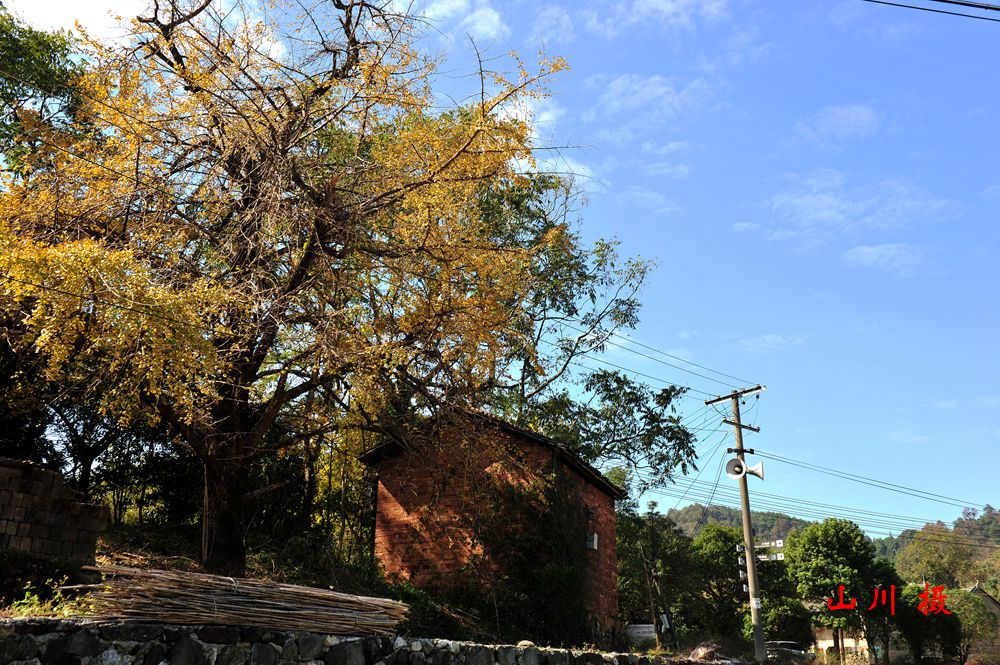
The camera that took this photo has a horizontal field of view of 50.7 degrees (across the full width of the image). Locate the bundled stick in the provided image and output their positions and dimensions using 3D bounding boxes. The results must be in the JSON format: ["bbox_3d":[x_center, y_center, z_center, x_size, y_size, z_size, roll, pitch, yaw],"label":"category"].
[{"bbox_3d":[-2.118,2.314,8.887,2.744,0.400,0.500,13,-24,-32],"label":"bundled stick"}]

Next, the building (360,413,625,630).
[{"bbox_3d":[0.050,4.009,21.734,4.078,3.686,4.908,-7,-21,20],"label":"building"}]

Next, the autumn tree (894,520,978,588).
[{"bbox_3d":[39.227,20.807,95.000,7.300,7.500,7.200,-8,-21,21],"label":"autumn tree"}]

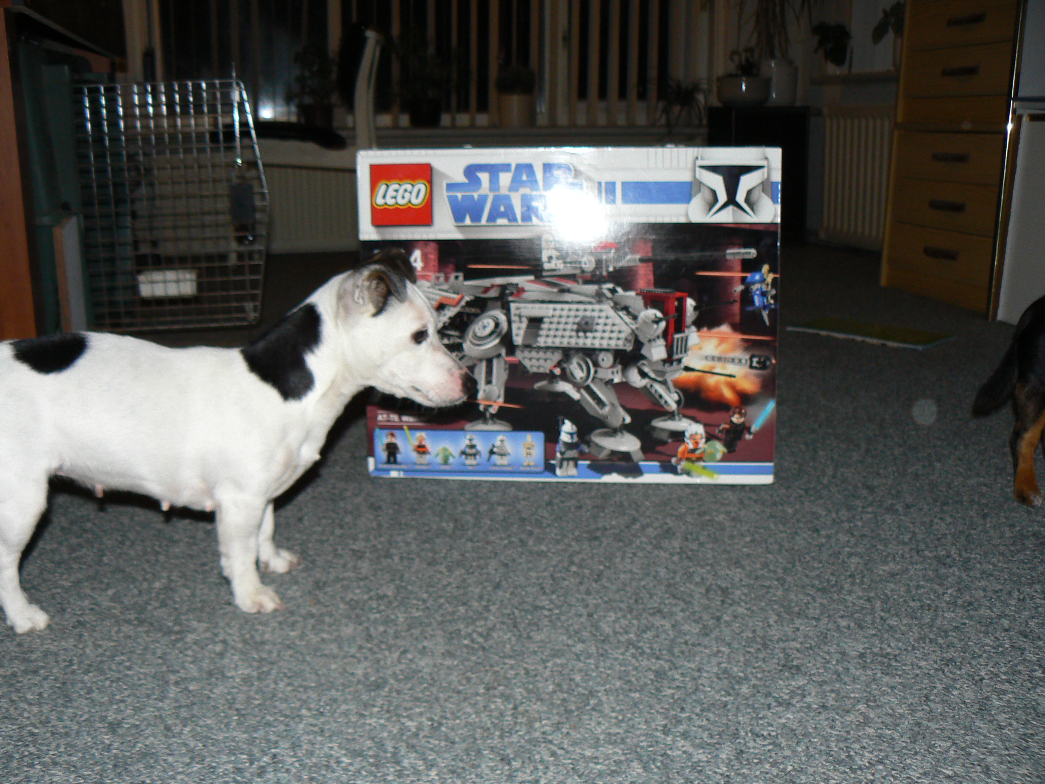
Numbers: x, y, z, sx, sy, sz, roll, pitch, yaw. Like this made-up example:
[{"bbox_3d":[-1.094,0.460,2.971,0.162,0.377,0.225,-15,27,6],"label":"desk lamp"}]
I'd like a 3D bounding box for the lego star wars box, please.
[{"bbox_3d":[0.055,-0.091,1.292,0.480,0.380,0.086,0,11,5],"label":"lego star wars box"}]

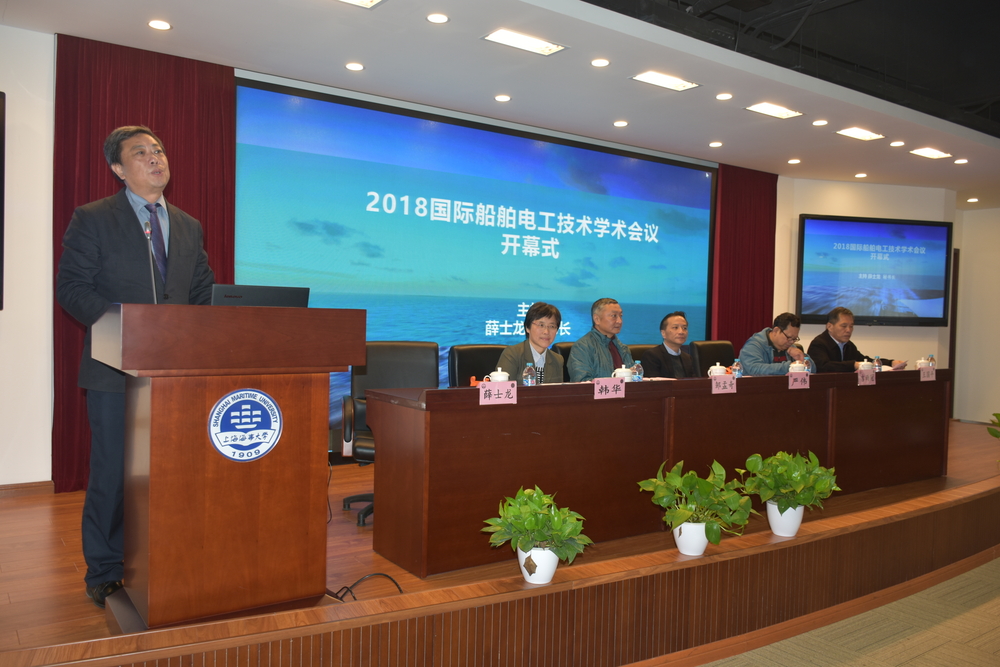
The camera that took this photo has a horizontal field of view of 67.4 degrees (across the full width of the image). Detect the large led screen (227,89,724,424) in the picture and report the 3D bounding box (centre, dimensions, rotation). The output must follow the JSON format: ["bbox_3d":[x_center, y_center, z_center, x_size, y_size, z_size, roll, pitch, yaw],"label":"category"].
[{"bbox_3d":[0.177,-0.373,6.057,4.515,2.440,0.120,0,2,-34],"label":"large led screen"}]

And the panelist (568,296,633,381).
[{"bbox_3d":[0.714,0.410,4.515,0.540,1.240,0.760,0,1,-39],"label":"panelist"}]

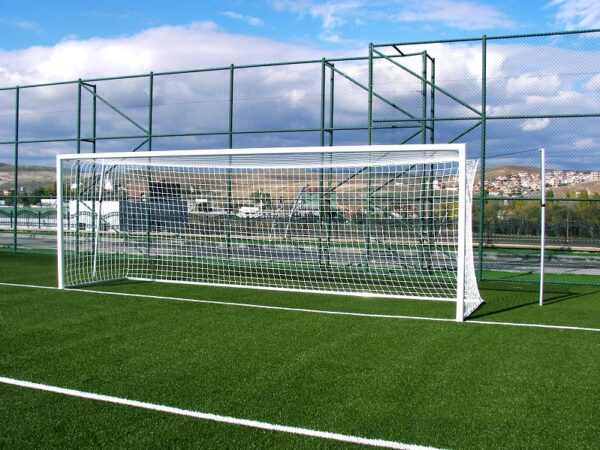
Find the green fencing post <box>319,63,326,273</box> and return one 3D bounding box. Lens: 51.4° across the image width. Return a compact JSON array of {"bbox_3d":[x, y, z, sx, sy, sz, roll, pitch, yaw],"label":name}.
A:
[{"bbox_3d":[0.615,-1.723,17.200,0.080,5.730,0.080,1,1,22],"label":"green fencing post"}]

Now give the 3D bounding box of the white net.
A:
[{"bbox_3d":[-0.687,0.035,11.388,7.560,2.520,2.200,1,1,22],"label":"white net"}]

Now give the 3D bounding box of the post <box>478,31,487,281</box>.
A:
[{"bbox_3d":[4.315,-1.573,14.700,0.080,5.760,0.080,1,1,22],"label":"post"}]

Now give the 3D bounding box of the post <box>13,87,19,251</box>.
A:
[{"bbox_3d":[-9.717,-1.878,21.400,0.080,5.710,0.080,1,1,22],"label":"post"}]

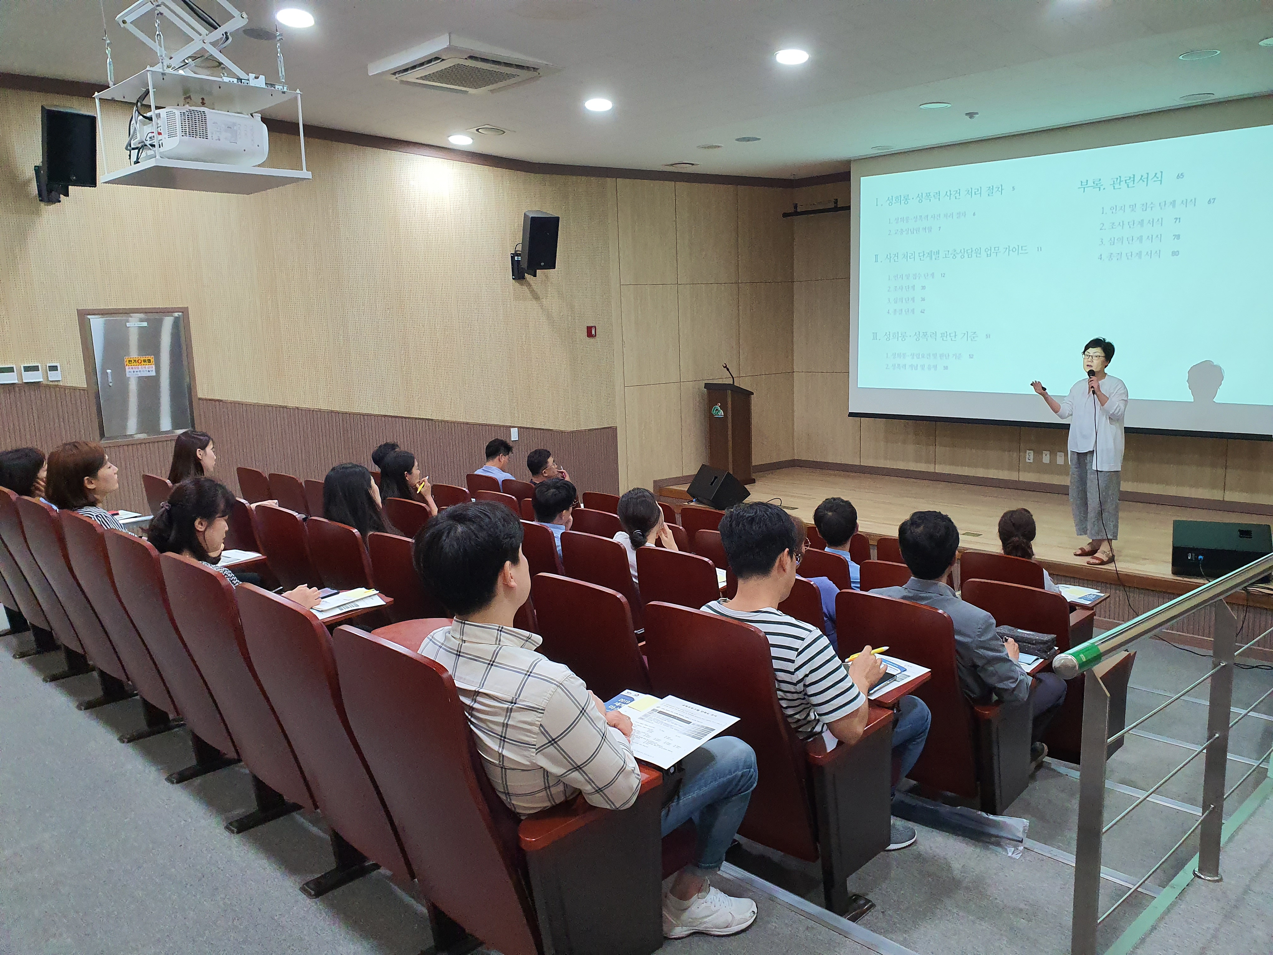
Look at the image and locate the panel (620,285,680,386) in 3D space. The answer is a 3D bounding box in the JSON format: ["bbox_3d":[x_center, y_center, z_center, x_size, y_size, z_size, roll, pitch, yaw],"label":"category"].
[{"bbox_3d":[0.153,-1.547,10.394,0.756,1.074,0.050,-9,12,-34],"label":"panel"}]

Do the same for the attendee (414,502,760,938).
[{"bbox_3d":[-0.123,0.606,2.327,0.544,1.191,0.812,7,12,44],"label":"attendee"}]

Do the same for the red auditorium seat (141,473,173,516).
[{"bbox_3d":[-2.459,0.421,5.574,0.535,0.941,0.584,7,13,44],"label":"red auditorium seat"}]

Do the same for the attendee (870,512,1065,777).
[{"bbox_3d":[1.277,0.697,3.744,0.516,1.191,0.879,7,12,44],"label":"attendee"}]

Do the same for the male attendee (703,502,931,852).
[{"bbox_3d":[0.561,0.637,2.934,0.767,1.198,0.525,-10,13,-40],"label":"male attendee"}]

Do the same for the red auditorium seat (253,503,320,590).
[{"bbox_3d":[-1.458,0.573,4.652,0.554,0.933,0.563,7,12,44],"label":"red auditorium seat"}]

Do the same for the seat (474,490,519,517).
[{"bbox_3d":[-0.755,0.540,6.655,0.520,0.965,0.530,8,14,44],"label":"seat"}]

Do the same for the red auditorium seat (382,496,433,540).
[{"bbox_3d":[-1.058,0.554,5.579,0.535,0.941,0.584,7,13,44],"label":"red auditorium seat"}]

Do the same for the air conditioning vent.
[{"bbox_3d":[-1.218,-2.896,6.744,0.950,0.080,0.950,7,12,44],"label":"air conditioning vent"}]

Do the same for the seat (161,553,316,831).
[{"bbox_3d":[-1.001,0.652,2.882,0.520,0.965,0.580,8,14,44],"label":"seat"}]

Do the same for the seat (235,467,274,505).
[{"bbox_3d":[-2.517,0.367,7.002,0.520,0.965,0.530,8,14,44],"label":"seat"}]

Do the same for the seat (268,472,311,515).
[{"bbox_3d":[-2.159,0.414,6.656,0.520,0.965,0.530,8,14,44],"label":"seat"}]

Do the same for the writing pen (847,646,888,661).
[{"bbox_3d":[0.699,0.534,2.890,0.140,0.012,0.012,-18,10,-3],"label":"writing pen"}]

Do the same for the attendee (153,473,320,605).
[{"bbox_3d":[-1.228,0.500,3.312,0.742,1.099,0.485,-10,13,-40],"label":"attendee"}]

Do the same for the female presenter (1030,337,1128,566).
[{"bbox_3d":[3.217,-0.199,6.941,0.430,1.610,0.600,-11,13,-41],"label":"female presenter"}]

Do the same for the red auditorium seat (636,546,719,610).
[{"bbox_3d":[0.365,0.735,4.215,0.535,0.941,0.584,7,13,44],"label":"red auditorium seat"}]

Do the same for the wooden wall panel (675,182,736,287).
[{"bbox_3d":[0.785,-2.664,10.490,0.831,1.062,0.040,-8,11,-32],"label":"wooden wall panel"}]

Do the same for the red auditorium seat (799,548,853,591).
[{"bbox_3d":[1.075,0.807,5.079,0.554,0.933,0.611,7,12,44],"label":"red auditorium seat"}]

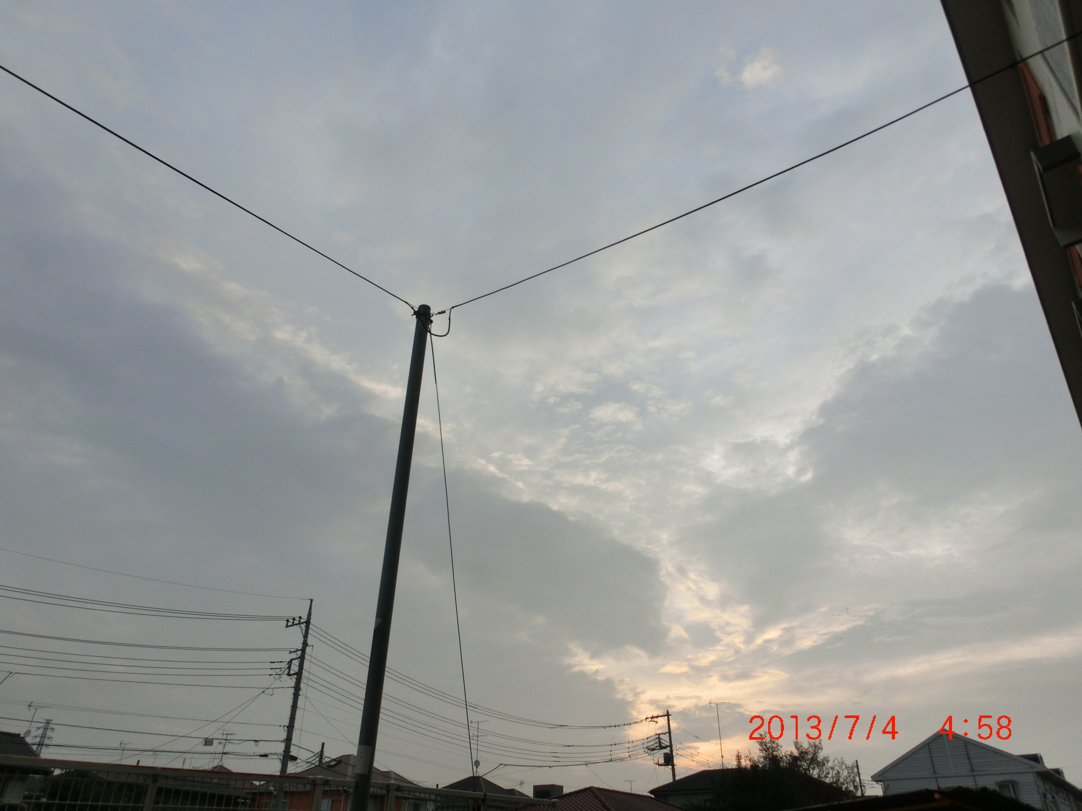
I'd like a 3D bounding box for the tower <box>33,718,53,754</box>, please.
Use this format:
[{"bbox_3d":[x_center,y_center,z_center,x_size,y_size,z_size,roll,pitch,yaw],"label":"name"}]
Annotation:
[{"bbox_3d":[-173.722,127.011,255.390,6.300,37.100,5.500,17,-34,-27],"label":"tower"}]

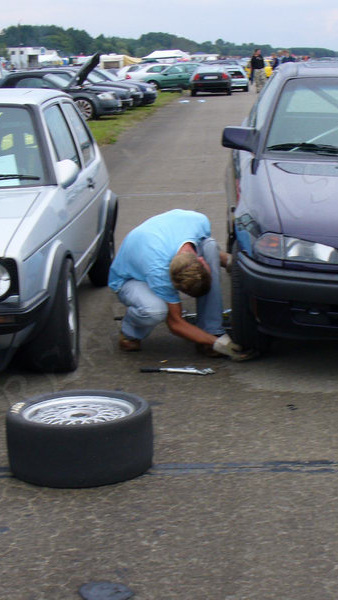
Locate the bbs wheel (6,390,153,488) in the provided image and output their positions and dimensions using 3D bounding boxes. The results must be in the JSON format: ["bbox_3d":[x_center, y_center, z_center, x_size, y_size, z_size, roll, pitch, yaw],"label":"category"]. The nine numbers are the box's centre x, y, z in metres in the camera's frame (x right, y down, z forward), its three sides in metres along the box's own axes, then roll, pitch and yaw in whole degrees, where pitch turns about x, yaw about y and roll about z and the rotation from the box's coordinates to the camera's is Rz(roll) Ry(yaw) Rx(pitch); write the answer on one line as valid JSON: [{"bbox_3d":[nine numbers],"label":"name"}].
[{"bbox_3d":[-0.338,0.522,4.750,0.560,0.225,0.560,-2,11,0],"label":"bbs wheel"}]

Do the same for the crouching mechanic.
[{"bbox_3d":[0.060,-0.109,6.662,0.740,0.770,0.580,6,13,32],"label":"crouching mechanic"}]

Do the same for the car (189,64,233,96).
[{"bbox_3d":[1.850,-9.680,55.000,1.740,1.310,4.350,-1,11,2],"label":"car"}]

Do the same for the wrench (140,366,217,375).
[{"bbox_3d":[0.045,0.346,6.248,0.385,0.036,0.050,0,11,8],"label":"wrench"}]

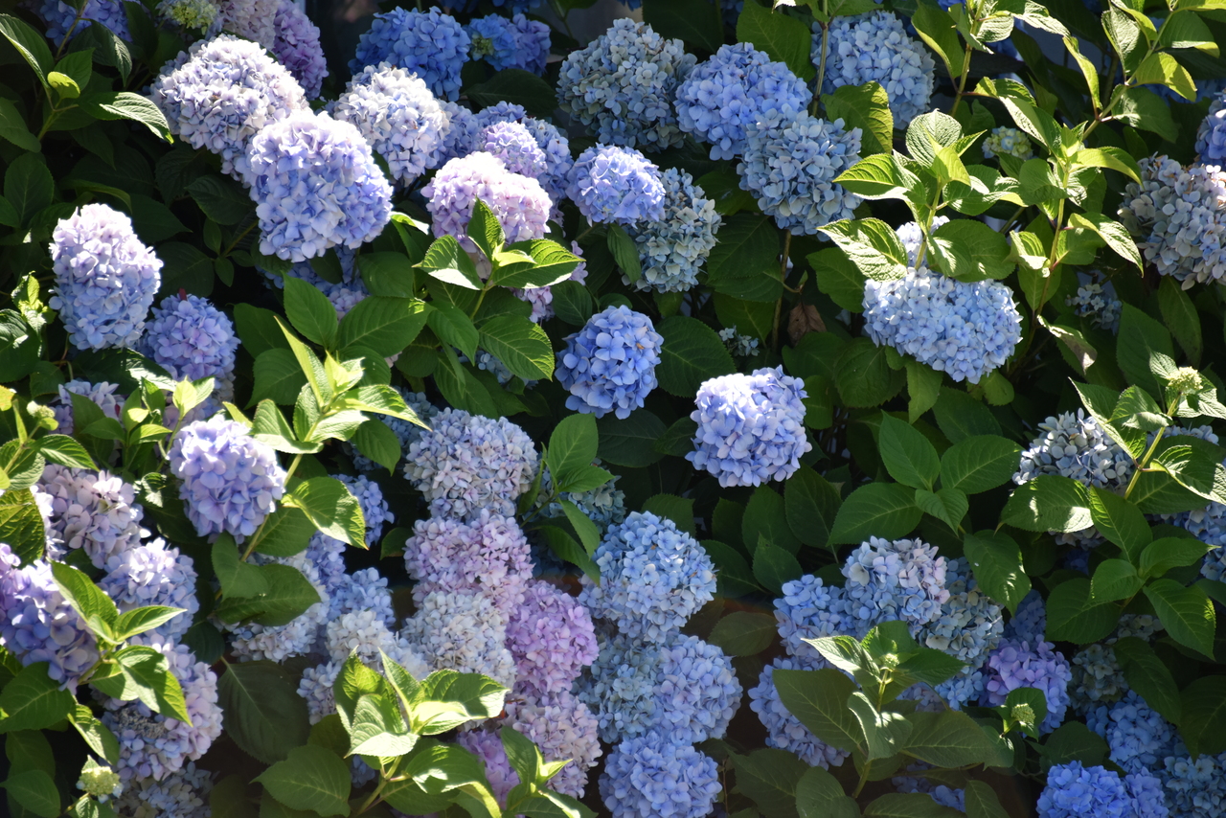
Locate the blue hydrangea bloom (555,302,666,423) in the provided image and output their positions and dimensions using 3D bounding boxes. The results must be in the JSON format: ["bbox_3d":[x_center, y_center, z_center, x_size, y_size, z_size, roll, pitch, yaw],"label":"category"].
[{"bbox_3d":[-0.004,-0.058,12.850,0.135,0.142,0.135,0,10,0],"label":"blue hydrangea bloom"}]

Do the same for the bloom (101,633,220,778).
[{"bbox_3d":[-0.553,0.368,12.550,0.148,0.174,0.148,0,10,0],"label":"bloom"}]

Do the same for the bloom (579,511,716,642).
[{"bbox_3d":[0.042,0.196,11.900,0.156,0.149,0.151,0,6,0],"label":"bloom"}]

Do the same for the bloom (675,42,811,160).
[{"bbox_3d":[0.155,-0.365,12.150,0.162,0.141,0.157,0,6,0],"label":"bloom"}]

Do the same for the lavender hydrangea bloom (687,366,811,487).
[{"bbox_3d":[0.160,0.021,11.950,0.146,0.140,0.141,0,6,0],"label":"lavender hydrangea bloom"}]

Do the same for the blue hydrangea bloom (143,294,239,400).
[{"bbox_3d":[-0.532,-0.075,12.850,0.125,0.133,0.125,0,10,0],"label":"blue hydrangea bloom"}]

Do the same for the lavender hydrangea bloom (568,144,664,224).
[{"bbox_3d":[0.004,-0.283,13.000,0.127,0.107,0.125,0,7,0],"label":"lavender hydrangea bloom"}]

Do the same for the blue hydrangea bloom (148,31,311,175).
[{"bbox_3d":[-0.451,-0.356,12.050,0.183,0.167,0.177,0,6,0],"label":"blue hydrangea bloom"}]

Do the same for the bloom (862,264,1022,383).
[{"bbox_3d":[0.419,-0.110,13.000,0.203,0.157,0.165,0,7,0],"label":"bloom"}]

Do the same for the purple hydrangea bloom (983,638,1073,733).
[{"bbox_3d":[0.514,0.343,12.650,0.112,0.117,0.117,0,10,0],"label":"purple hydrangea bloom"}]

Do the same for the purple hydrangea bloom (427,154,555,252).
[{"bbox_3d":[-0.157,-0.255,12.850,0.161,0.135,0.149,0,10,0],"label":"purple hydrangea bloom"}]

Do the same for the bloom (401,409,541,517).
[{"bbox_3d":[-0.166,0.066,12.000,0.158,0.135,0.153,0,6,0],"label":"bloom"}]

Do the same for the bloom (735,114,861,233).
[{"bbox_3d":[0.236,-0.298,12.950,0.155,0.150,0.154,0,10,0],"label":"bloom"}]

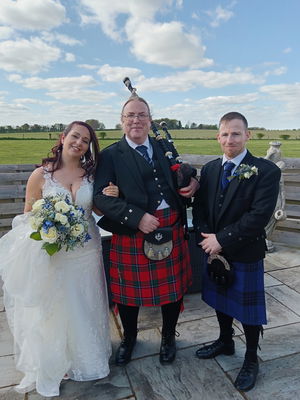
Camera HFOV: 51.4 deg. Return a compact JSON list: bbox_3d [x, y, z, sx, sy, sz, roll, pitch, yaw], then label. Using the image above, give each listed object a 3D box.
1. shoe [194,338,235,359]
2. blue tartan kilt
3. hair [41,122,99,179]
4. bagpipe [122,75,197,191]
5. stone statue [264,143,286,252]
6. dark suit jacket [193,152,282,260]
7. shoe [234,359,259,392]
[{"bbox_3d":[0.480,1.085,2.281,0.285,0.115,0.105,-2,12,-10],"label":"shoe"},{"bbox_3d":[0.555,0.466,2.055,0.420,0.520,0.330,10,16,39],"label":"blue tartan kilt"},{"bbox_3d":[-0.490,-0.304,1.950,0.360,0.380,0.260,-1,12,-5],"label":"hair"},{"bbox_3d":[0.060,-0.428,2.025,0.470,0.760,0.420,1,12,5],"label":"bagpipe"},{"bbox_3d":[1.650,-0.031,4.209,0.420,1.480,0.380,3,13,15],"label":"stone statue"},{"bbox_3d":[0.535,0.044,1.974,0.530,0.720,0.340,9,15,37],"label":"dark suit jacket"},{"bbox_3d":[0.645,1.132,2.076,0.110,0.110,0.285,6,14,26],"label":"shoe"}]

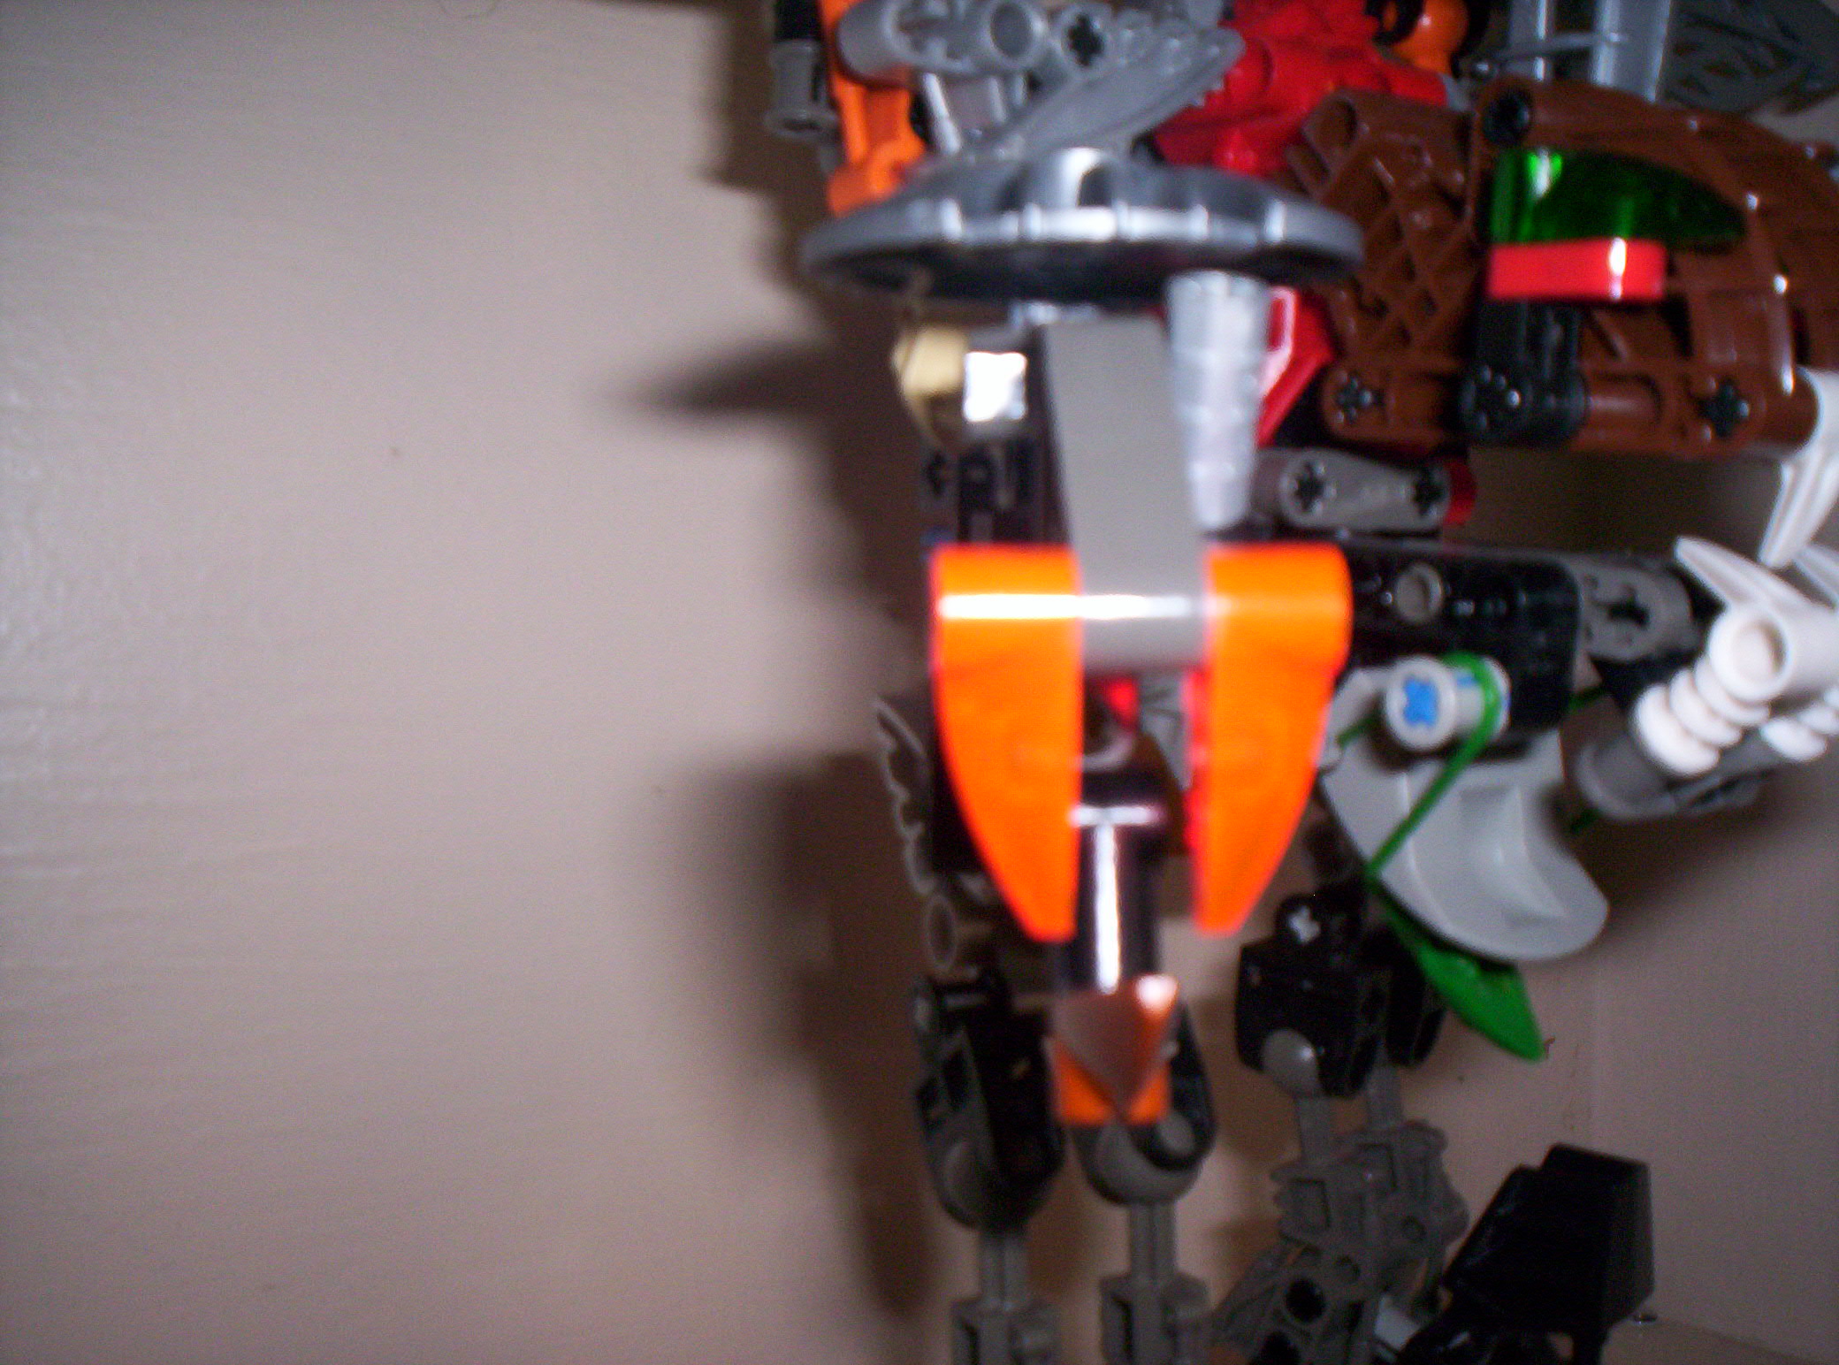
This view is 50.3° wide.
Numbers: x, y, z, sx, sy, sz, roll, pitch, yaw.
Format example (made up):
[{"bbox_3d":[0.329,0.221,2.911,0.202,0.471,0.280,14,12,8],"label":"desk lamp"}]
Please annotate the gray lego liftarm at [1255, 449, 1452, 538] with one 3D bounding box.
[{"bbox_3d":[0.041,-0.018,0.190,0.024,0.007,0.008,-2,0,-34],"label":"gray lego liftarm"}]

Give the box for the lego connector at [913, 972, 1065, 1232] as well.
[{"bbox_3d":[0.007,0.040,0.188,0.010,0.024,0.015,-5,1,-24],"label":"lego connector"}]

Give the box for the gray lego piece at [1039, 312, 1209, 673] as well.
[{"bbox_3d":[0.012,-0.012,0.120,0.008,0.024,0.007,-3,-24,-2],"label":"gray lego piece"}]

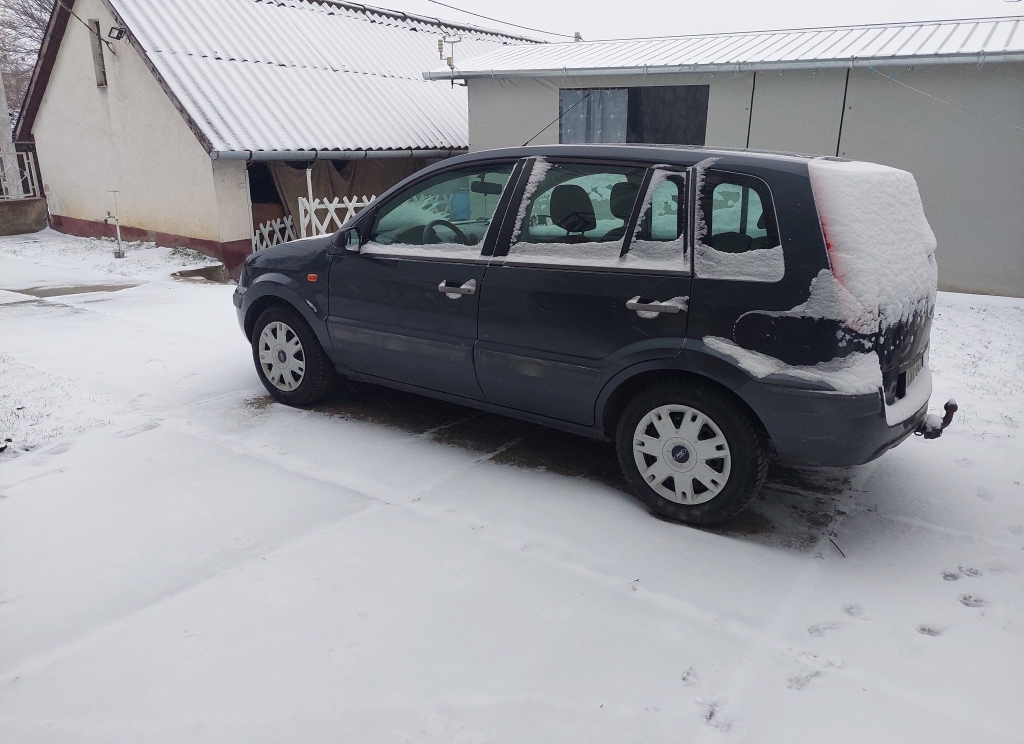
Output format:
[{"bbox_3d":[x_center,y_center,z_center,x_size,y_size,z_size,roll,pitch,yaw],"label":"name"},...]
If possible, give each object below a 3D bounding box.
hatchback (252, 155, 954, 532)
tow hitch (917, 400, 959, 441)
[{"bbox_3d":[0.128,-0.493,4.048,4.053,1.515,1.740,12,19,34],"label":"hatchback"},{"bbox_3d":[1.792,0.199,3.008,0.157,0.175,0.090,12,19,34],"label":"tow hitch"}]

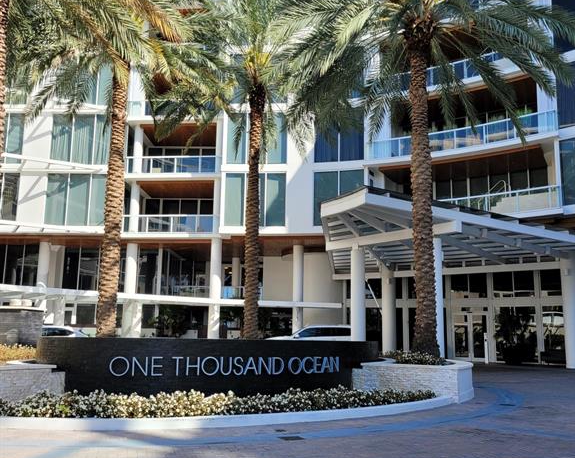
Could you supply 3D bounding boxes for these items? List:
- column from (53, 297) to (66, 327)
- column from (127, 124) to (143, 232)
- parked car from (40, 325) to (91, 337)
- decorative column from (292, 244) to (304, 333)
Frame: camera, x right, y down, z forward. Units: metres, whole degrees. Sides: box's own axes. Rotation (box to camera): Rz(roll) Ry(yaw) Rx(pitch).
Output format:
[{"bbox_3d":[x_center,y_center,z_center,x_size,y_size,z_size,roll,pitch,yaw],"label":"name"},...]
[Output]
[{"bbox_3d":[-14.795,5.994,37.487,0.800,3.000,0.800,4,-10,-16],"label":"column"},{"bbox_3d":[-9.165,-3.052,34.941,0.550,6.729,0.550,1,-9,0],"label":"column"},{"bbox_3d":[-11.539,5.258,26.971,4.600,1.630,1.850,1,-9,3],"label":"parked car"},{"bbox_3d":[0.573,4.019,33.292,0.630,6.365,0.630,1,-9,0],"label":"decorative column"}]

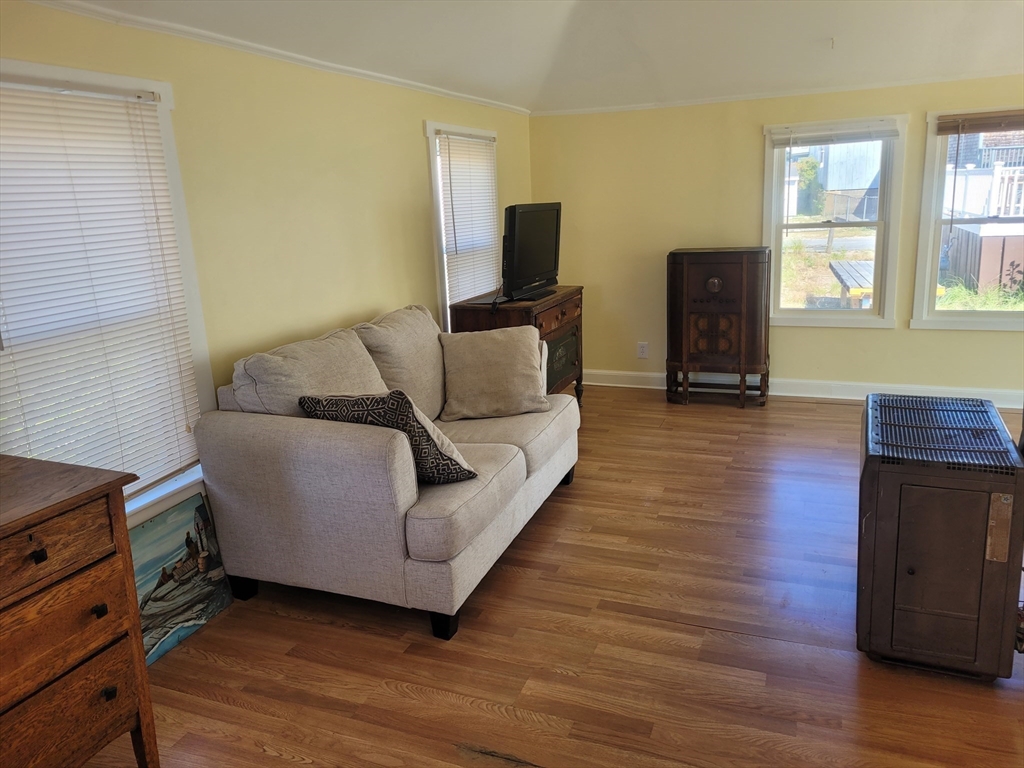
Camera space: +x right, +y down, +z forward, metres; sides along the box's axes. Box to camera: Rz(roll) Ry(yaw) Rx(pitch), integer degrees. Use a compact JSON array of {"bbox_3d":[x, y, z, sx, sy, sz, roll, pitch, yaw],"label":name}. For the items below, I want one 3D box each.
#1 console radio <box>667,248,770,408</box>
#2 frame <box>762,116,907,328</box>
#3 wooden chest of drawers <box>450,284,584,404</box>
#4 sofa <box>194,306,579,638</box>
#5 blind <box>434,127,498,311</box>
[{"bbox_3d":[1.362,-0.369,5.033,0.627,0.997,0.329,3,15,23],"label":"console radio"},{"bbox_3d":[2.024,-1.002,4.898,0.808,1.281,0.110,3,15,23],"label":"frame"},{"bbox_3d":[0.075,-0.153,4.814,0.530,0.799,0.877,3,15,23],"label":"wooden chest of drawers"},{"bbox_3d":[-0.372,0.199,3.203,0.959,0.904,1.569,2,14,20],"label":"sofa"},{"bbox_3d":[-0.244,-0.885,4.736,0.050,1.247,0.808,3,15,23],"label":"blind"}]

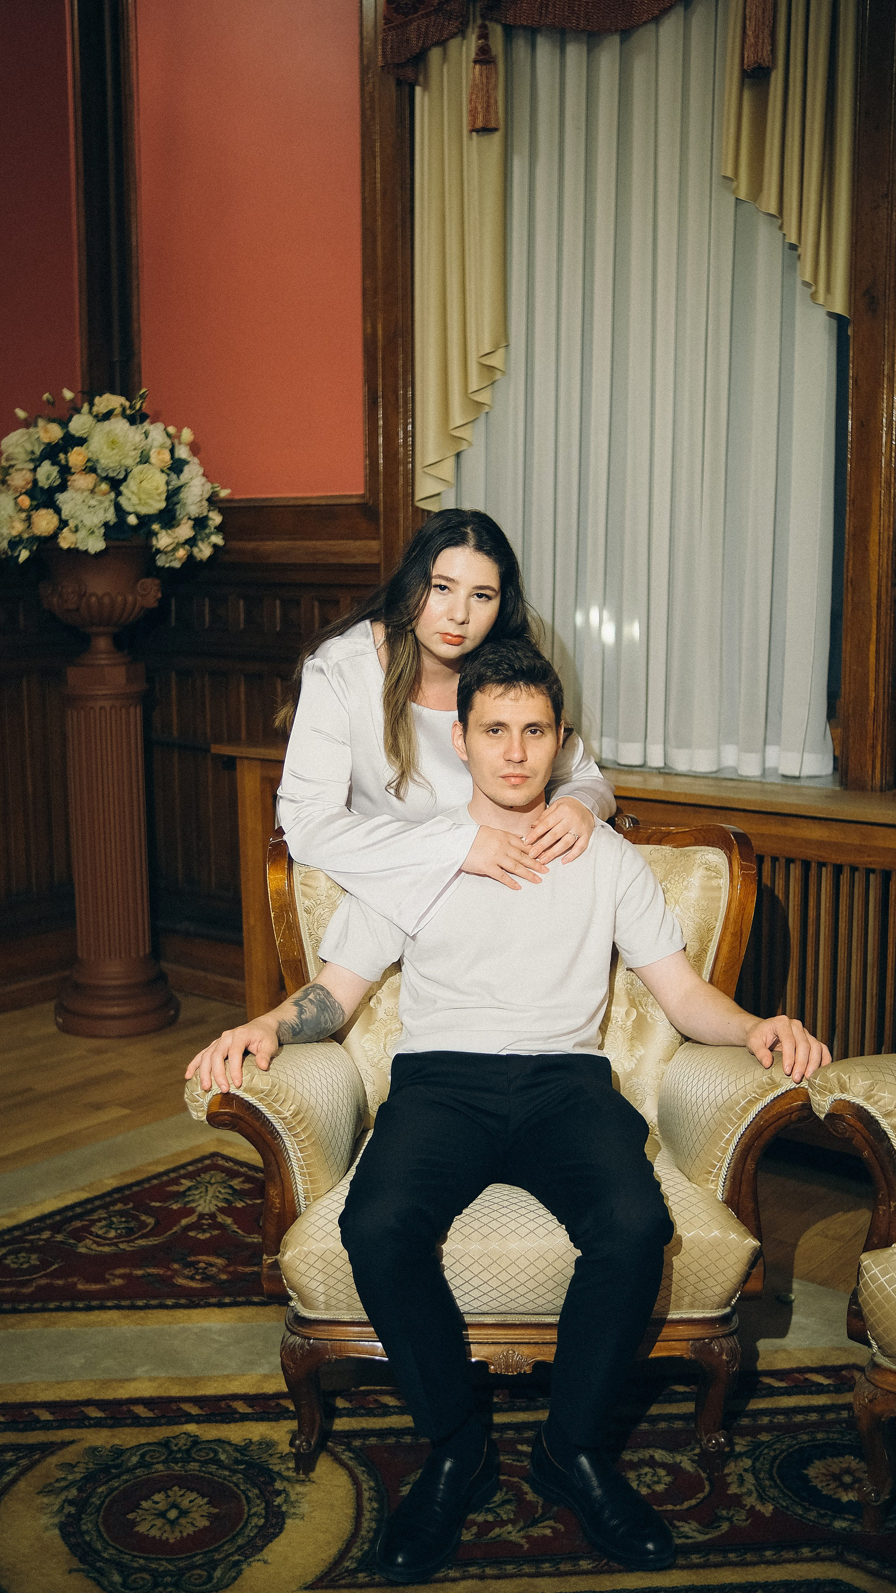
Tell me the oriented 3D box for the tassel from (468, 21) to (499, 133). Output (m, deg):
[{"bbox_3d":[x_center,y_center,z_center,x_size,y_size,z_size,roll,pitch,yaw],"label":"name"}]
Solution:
[{"bbox_3d":[0.093,-1.879,4.041,0.080,0.275,0.075,0,8,0],"label":"tassel"}]

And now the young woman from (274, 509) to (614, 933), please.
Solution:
[{"bbox_3d":[-0.009,0.234,2.883,0.620,1.490,0.750,-1,8,-5],"label":"young woman"}]

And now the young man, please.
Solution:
[{"bbox_3d":[0.096,0.412,2.414,0.970,1.270,0.730,0,8,2],"label":"young man"}]

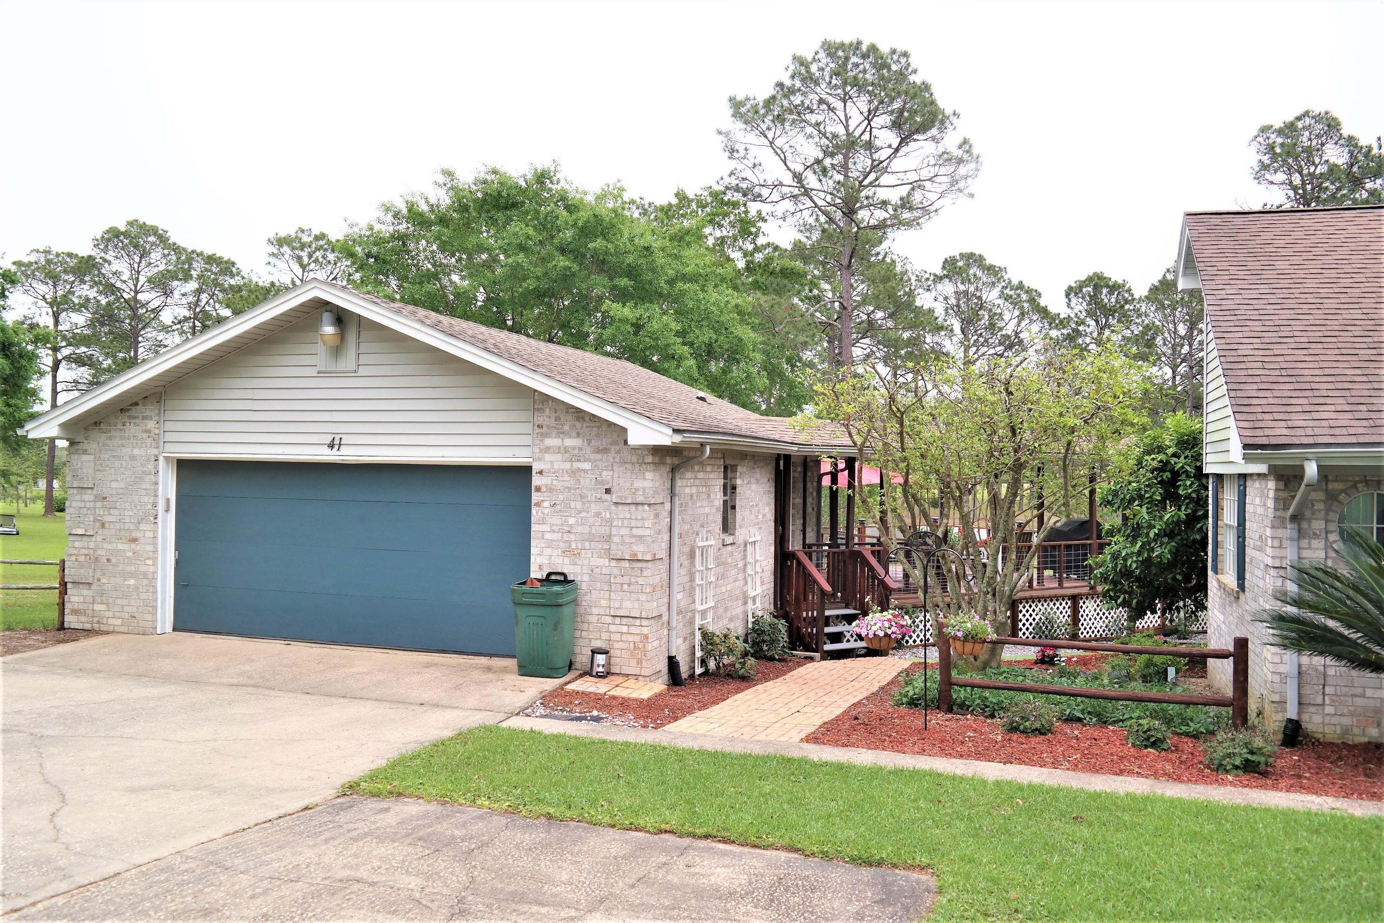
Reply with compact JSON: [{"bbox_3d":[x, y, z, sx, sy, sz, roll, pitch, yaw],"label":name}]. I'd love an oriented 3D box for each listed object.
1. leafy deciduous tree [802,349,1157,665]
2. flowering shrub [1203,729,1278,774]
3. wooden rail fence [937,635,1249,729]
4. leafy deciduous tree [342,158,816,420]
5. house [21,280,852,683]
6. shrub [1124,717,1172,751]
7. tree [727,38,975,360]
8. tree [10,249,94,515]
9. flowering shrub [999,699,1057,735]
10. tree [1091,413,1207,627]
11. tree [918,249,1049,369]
[{"bbox_3d":[3.172,0.537,11.498,3.650,3.519,3.500,1,0,17],"label":"leafy deciduous tree"},{"bbox_3d":[4.133,2.146,7.827,0.510,0.310,0.460,1,0,17],"label":"flowering shrub"},{"bbox_3d":[3.500,1.874,9.148,2.575,0.840,0.140,1,0,17],"label":"wooden rail fence"},{"bbox_3d":[-3.411,-3.254,31.012,12.800,10.999,11.000,1,0,17],"label":"leafy deciduous tree"},{"bbox_3d":[-2.177,0.152,17.661,8.280,4.140,13.300,1,0,17],"label":"house"},{"bbox_3d":[3.701,2.170,8.402,0.360,0.250,0.340,1,0,17],"label":"shrub"},{"bbox_3d":[6.384,-6.911,41.024,10.000,19.329,9.500,1,0,17],"label":"tree"},{"bbox_3d":[-26.437,-3.153,43.011,3.600,11.257,3.600,1,0,17],"label":"tree"},{"bbox_3d":[2.887,2.153,8.916,0.470,0.260,0.420,1,0,17],"label":"flowering shrub"},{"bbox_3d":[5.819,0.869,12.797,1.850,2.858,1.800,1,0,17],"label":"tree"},{"bbox_3d":[16.486,-4.305,58.016,7.200,14.596,7.000,1,0,17],"label":"tree"}]

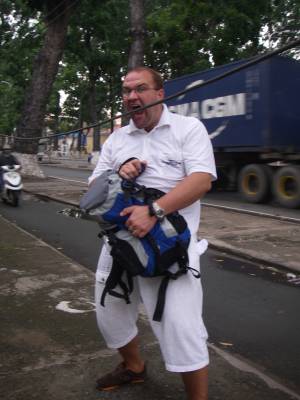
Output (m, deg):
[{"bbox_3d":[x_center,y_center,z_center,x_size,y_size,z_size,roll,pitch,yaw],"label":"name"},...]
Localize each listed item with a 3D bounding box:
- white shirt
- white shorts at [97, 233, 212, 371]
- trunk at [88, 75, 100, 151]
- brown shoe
[{"bbox_3d":[0.012,-0.151,2.180,0.600,0.640,0.390,3,7,24],"label":"white shirt"},{"bbox_3d":[0.008,0.536,2.320,0.560,0.700,0.390,4,7,27],"label":"white shorts"},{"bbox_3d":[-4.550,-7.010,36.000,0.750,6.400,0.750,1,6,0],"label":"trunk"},{"bbox_3d":[-0.165,1.055,2.620,0.290,0.110,0.110,-1,7,-18],"label":"brown shoe"}]

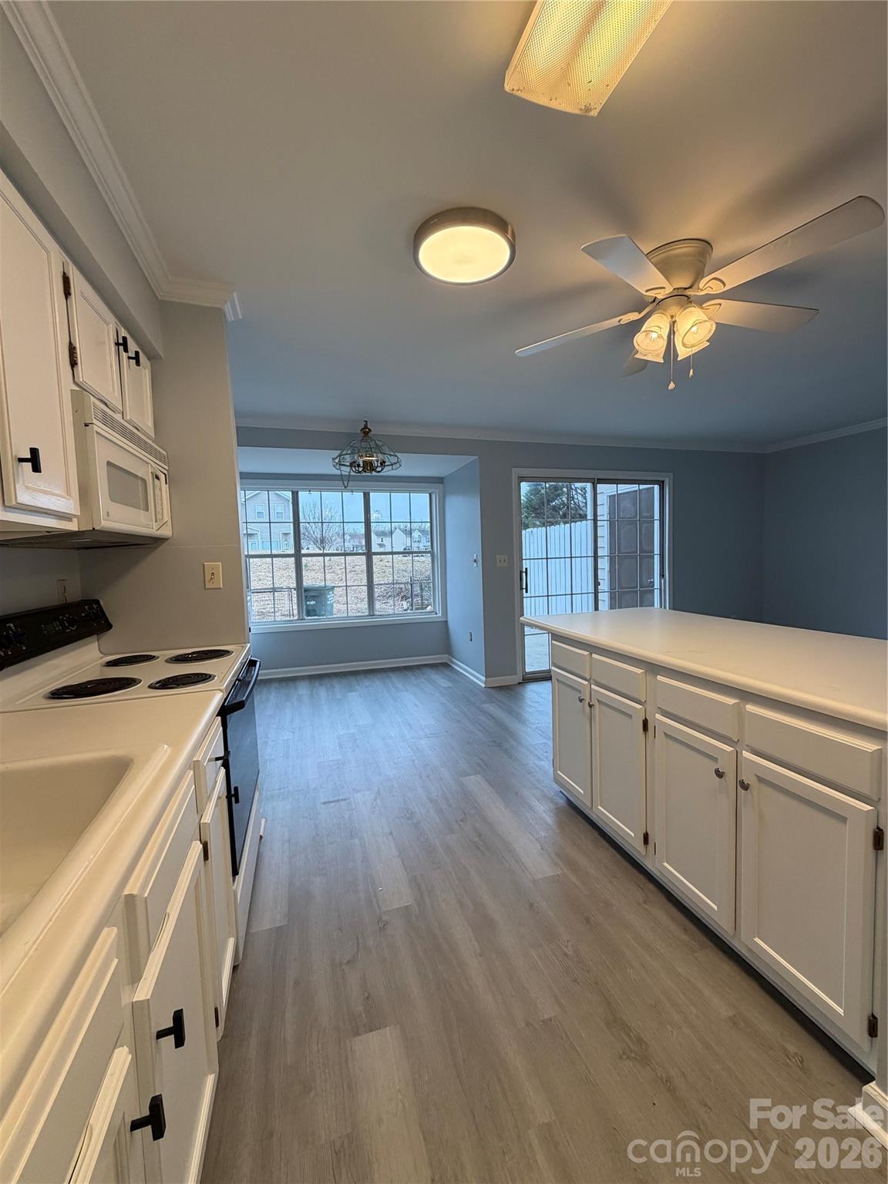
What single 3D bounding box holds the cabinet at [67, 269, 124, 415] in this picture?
[{"bbox_3d":[-1.193,-0.730,1.385,0.323,0.323,0.365,-3,4,-16],"label":"cabinet"}]

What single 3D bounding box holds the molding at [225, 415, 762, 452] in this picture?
[{"bbox_3d":[0.826,-1.477,4.587,5.840,0.077,0.075,-3,4,-16],"label":"molding"}]

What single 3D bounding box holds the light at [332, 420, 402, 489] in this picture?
[{"bbox_3d":[-0.633,-1.142,3.936,0.570,0.510,0.570,-3,4,-16],"label":"light"}]

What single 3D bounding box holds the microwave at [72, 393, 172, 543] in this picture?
[{"bbox_3d":[-1.221,-0.376,1.601,0.355,0.384,0.760,-3,4,-16],"label":"microwave"}]

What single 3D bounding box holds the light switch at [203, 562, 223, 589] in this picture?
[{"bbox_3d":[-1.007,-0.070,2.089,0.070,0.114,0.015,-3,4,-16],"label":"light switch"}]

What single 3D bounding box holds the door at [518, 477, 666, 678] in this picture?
[{"bbox_3d":[1.573,-0.149,4.976,1.728,2.018,0.100,-3,4,-16],"label":"door"}]

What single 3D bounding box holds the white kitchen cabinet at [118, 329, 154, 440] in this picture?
[{"bbox_3d":[-1.298,-0.754,1.744,0.323,0.323,0.375,-3,4,-16],"label":"white kitchen cabinet"}]

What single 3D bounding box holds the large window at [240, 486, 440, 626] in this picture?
[{"bbox_3d":[-1.192,-0.396,5.316,2.350,1.555,0.100,-3,4,-16],"label":"large window"}]

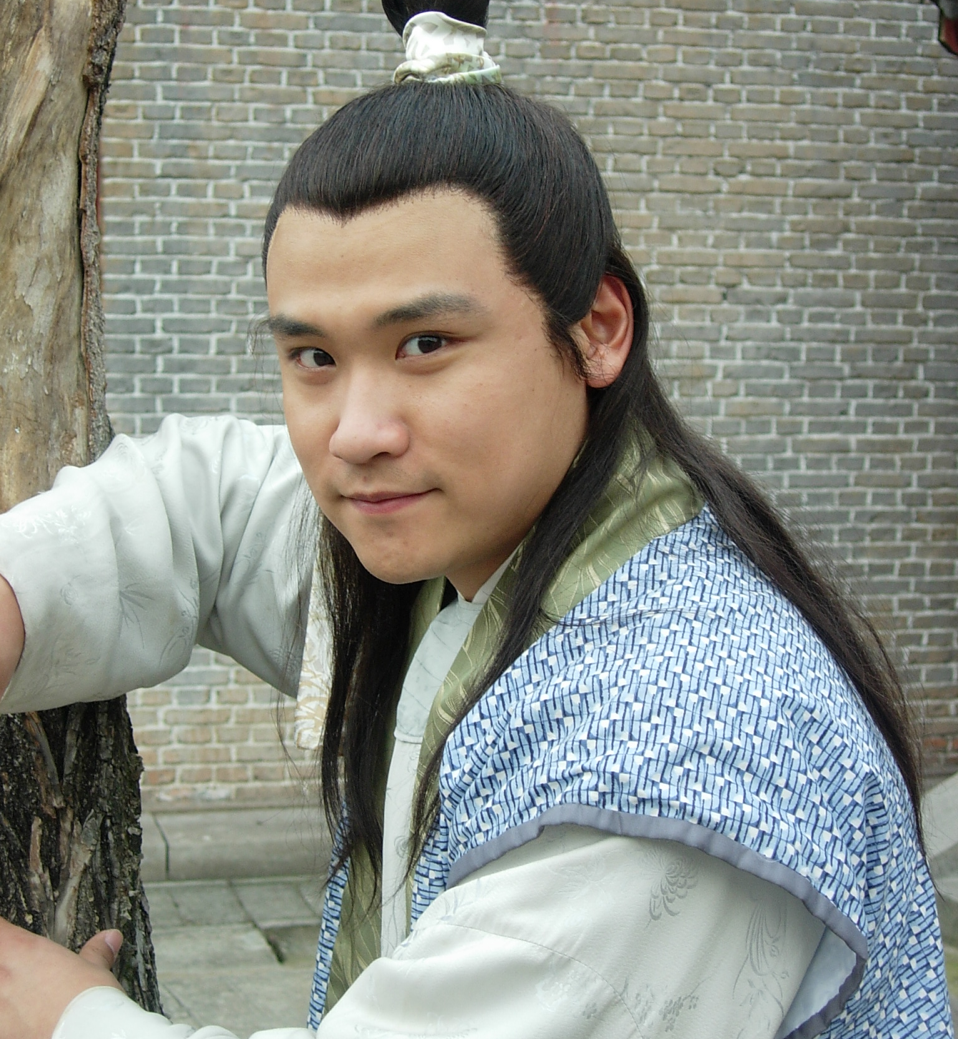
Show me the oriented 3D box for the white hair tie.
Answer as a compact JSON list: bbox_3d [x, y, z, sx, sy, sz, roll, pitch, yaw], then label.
[{"bbox_3d":[-0.017,-0.251,1.200,0.055,0.038,0.052,-2,3,0],"label":"white hair tie"}]

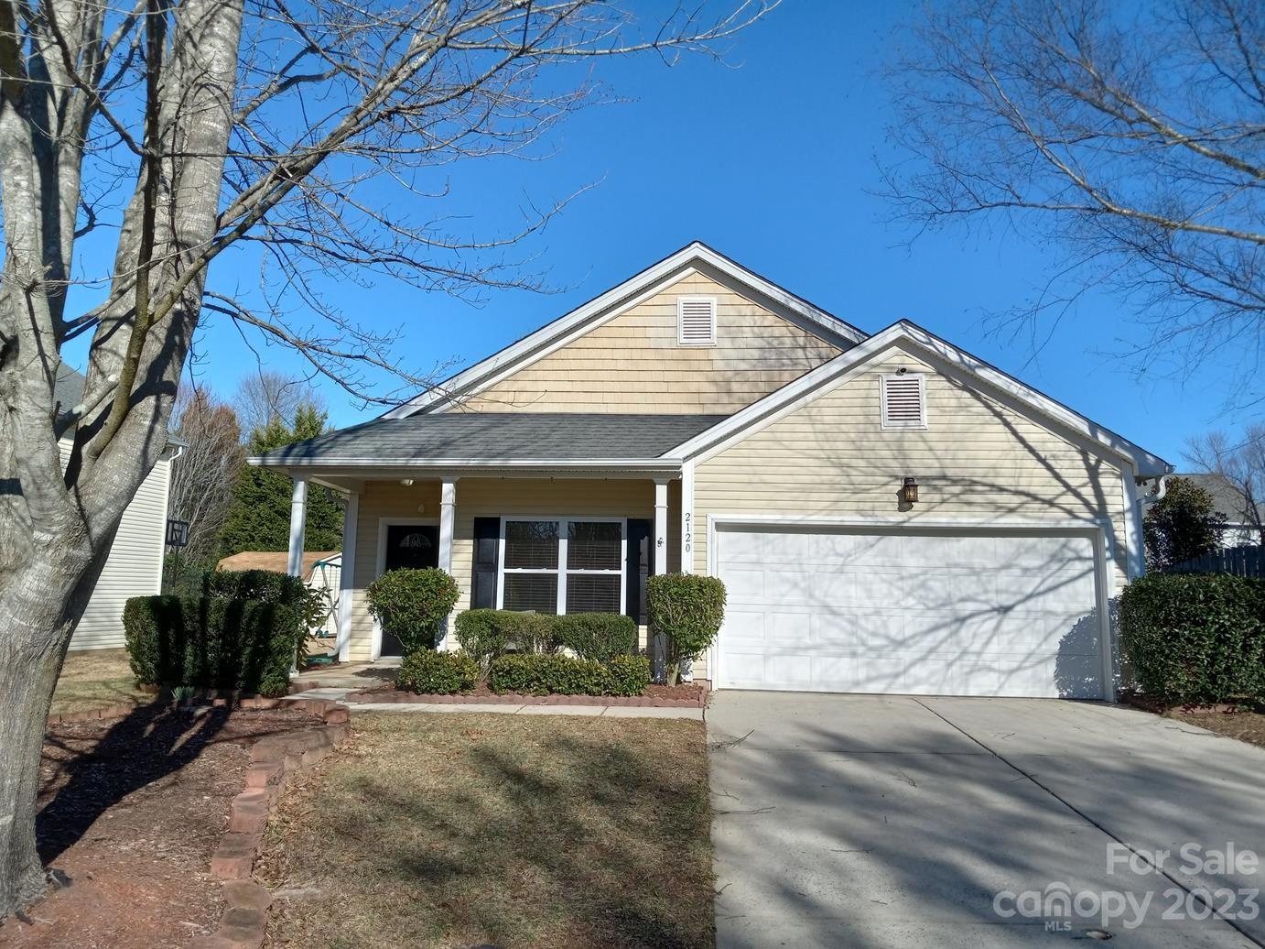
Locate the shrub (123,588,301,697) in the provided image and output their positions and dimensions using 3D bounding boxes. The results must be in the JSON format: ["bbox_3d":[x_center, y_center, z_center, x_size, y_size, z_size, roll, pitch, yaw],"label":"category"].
[{"bbox_3d":[-5.061,2.044,12.067,1.942,1.156,1.000,1,-9,4],"label":"shrub"}]

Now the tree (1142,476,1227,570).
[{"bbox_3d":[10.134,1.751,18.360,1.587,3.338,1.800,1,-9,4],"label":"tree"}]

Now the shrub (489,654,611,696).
[{"bbox_3d":[-0.982,2.354,11.687,1.430,0.480,0.780,1,-7,4],"label":"shrub"}]

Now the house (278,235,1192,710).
[{"bbox_3d":[1.217,0.485,18.874,11.800,6.550,12.500,1,-9,4],"label":"house"}]

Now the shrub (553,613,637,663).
[{"bbox_3d":[-0.458,2.109,12.223,1.047,0.777,0.850,1,-9,4],"label":"shrub"}]

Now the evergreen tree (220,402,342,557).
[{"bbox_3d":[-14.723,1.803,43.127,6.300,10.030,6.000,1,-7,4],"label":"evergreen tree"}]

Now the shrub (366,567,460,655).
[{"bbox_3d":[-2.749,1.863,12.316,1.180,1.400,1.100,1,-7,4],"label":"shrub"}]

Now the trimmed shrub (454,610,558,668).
[{"bbox_3d":[-1.590,2.108,12.244,1.278,0.842,0.900,1,-9,4],"label":"trimmed shrub"}]

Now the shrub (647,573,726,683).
[{"bbox_3d":[0.662,1.912,12.032,0.950,1.351,0.950,1,-9,4],"label":"shrub"}]

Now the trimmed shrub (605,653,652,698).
[{"bbox_3d":[-0.069,2.359,11.650,0.600,0.458,0.600,1,-9,4],"label":"trimmed shrub"}]

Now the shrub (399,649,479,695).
[{"bbox_3d":[-2.319,2.329,11.776,0.980,0.500,0.820,1,-7,4],"label":"shrub"}]

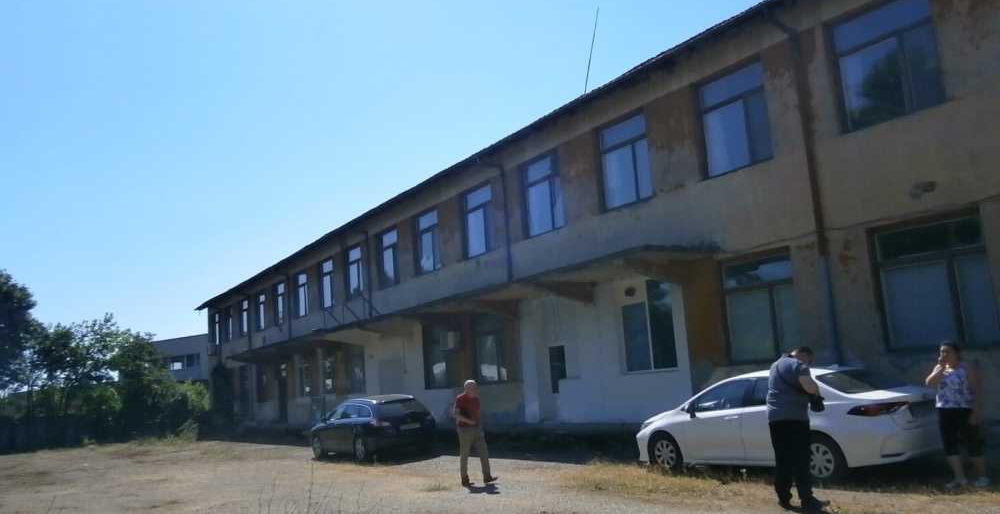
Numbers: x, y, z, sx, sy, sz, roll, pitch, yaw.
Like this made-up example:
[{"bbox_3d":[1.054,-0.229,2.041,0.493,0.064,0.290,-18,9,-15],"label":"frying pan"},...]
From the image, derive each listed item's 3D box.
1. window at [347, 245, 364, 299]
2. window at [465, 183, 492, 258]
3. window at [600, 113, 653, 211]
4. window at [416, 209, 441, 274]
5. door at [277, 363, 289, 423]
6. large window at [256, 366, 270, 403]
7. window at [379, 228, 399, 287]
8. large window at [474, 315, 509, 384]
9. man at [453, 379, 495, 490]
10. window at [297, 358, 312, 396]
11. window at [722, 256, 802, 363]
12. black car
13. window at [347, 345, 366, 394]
[{"bbox_3d":[-5.585,0.576,28.970,0.130,1.840,1.480,3,-12,-34],"label":"window"},{"bbox_3d":[-0.686,-1.082,23.900,0.160,2.230,1.600,5,-13,-34],"label":"window"},{"bbox_3d":[2.787,-2.121,16.762,0.130,1.840,1.480,3,-12,-34],"label":"window"},{"bbox_3d":[-2.368,-0.487,24.710,0.130,1.900,1.620,3,-12,-34],"label":"window"},{"bbox_3d":[-10.999,6.929,38.312,0.150,2.970,1.670,5,-13,-34],"label":"door"},{"bbox_3d":[-11.977,6.466,38.021,0.130,1.700,1.700,3,-12,-34],"label":"large window"},{"bbox_3d":[-3.967,0.037,26.612,0.130,1.840,1.480,3,-12,-34],"label":"window"},{"bbox_3d":[-0.258,2.597,20.937,0.130,1.820,1.480,3,-12,-34],"label":"large window"},{"bbox_3d":[-0.388,2.759,11.881,0.520,1.623,0.480,-9,-11,29],"label":"man"},{"bbox_3d":[-8.642,5.333,33.162,0.130,1.650,1.600,3,-12,-34],"label":"window"},{"bbox_3d":[4.837,0.995,13.974,0.130,1.860,1.620,3,-12,-34],"label":"window"},{"bbox_3d":[-3.392,4.391,19.418,1.820,1.480,4.760,3,-12,-34],"label":"black car"},{"bbox_3d":[-5.557,4.364,29.030,0.130,1.860,1.620,3,-12,-34],"label":"window"}]

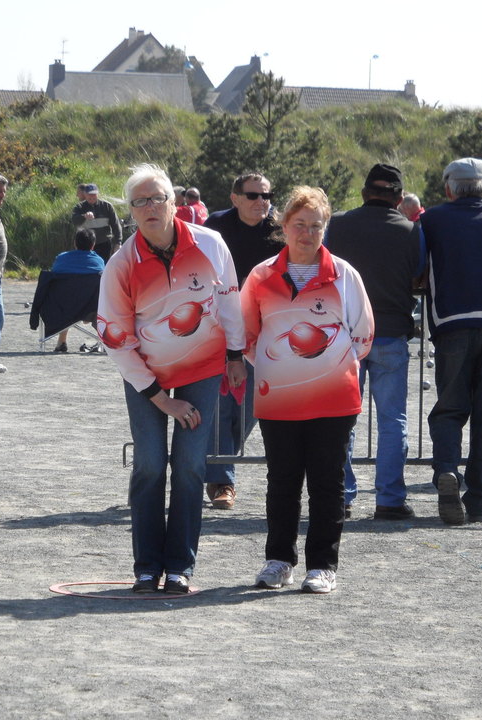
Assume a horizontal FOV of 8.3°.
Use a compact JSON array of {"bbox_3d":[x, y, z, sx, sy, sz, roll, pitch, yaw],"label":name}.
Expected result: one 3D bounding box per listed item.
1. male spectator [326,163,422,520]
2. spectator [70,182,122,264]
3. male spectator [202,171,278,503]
[{"bbox_3d":[0.643,-0.108,16.156,0.530,1.710,0.480,1,3,3],"label":"male spectator"},{"bbox_3d":[-1.831,-1.455,42.458,0.600,1.620,0.450,1,3,9],"label":"spectator"},{"bbox_3d":[0.052,-0.111,16.460,0.530,1.660,0.440,0,3,-14],"label":"male spectator"}]

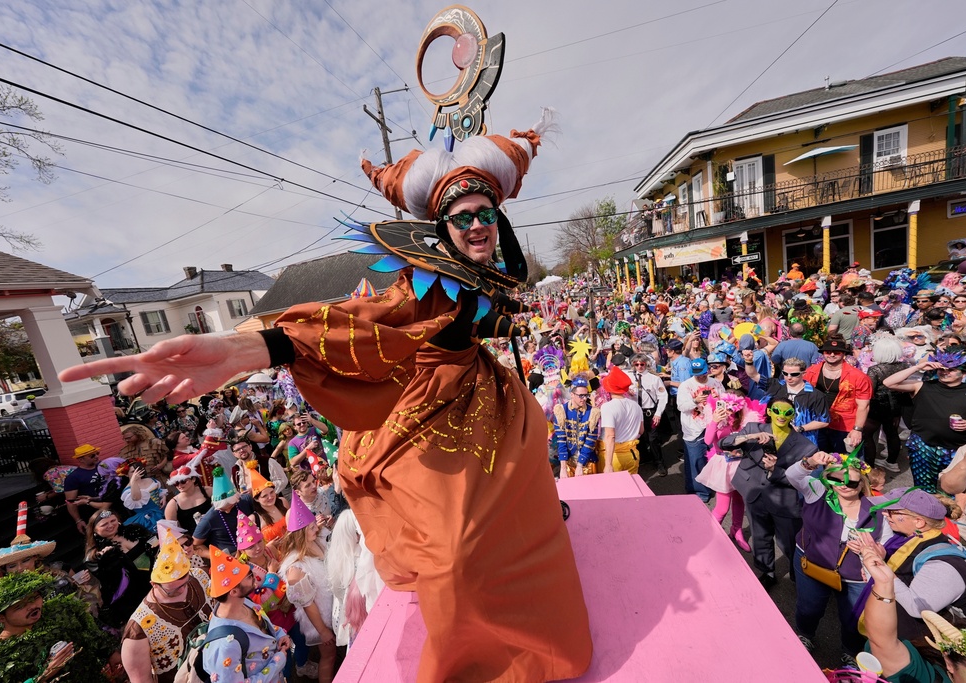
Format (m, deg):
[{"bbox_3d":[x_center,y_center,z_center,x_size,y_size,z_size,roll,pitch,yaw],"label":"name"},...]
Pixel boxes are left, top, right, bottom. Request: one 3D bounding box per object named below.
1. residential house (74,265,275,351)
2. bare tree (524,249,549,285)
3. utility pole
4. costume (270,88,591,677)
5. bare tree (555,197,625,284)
[{"bbox_3d":[-24.400,-1.887,29.800,9.000,8.600,13.500,-7,8,12],"label":"residential house"},{"bbox_3d":[11.248,-14.461,74.000,6.500,10.200,6.500,-7,8,12],"label":"bare tree"},{"bbox_3d":[-2.898,-4.127,13.461,1.100,11.000,1.900,-7,8,12],"label":"utility pole"},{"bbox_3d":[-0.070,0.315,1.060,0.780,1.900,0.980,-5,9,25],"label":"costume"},{"bbox_3d":[11.300,-9.504,36.500,7.800,11.000,7.400,-7,8,12],"label":"bare tree"}]

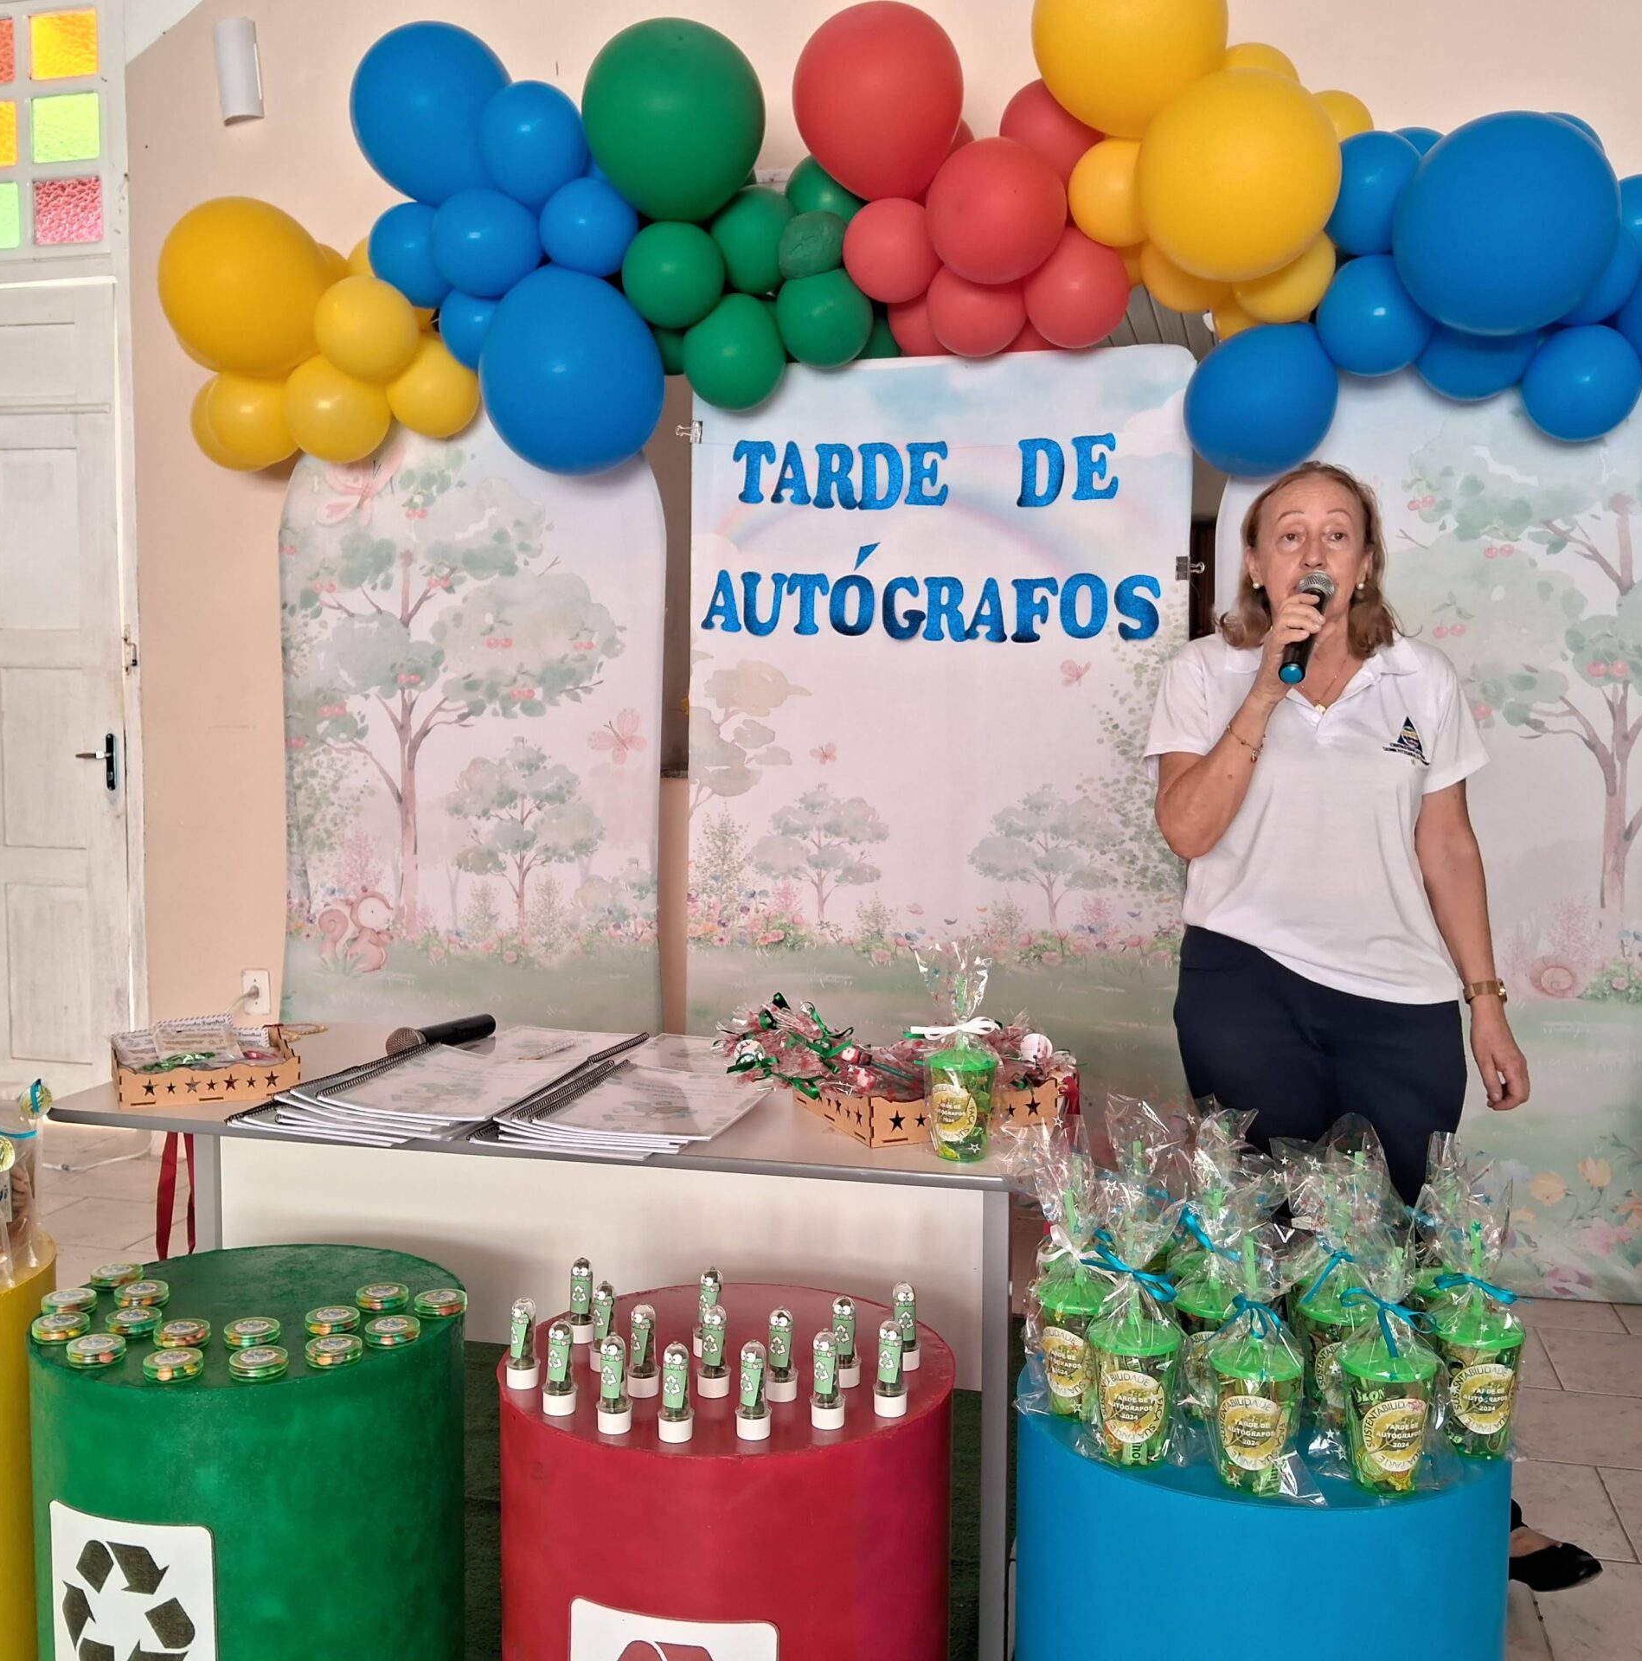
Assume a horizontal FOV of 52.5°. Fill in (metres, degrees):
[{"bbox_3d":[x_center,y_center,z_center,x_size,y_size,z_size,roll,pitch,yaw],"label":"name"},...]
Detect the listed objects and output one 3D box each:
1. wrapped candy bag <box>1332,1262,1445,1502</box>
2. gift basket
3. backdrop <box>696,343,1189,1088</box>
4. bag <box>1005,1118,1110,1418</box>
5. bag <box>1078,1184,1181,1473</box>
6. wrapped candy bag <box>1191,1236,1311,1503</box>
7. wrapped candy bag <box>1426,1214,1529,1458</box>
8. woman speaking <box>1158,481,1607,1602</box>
[{"bbox_3d":[0.461,0.432,1.346,0.090,0.188,0.085,1,4,12],"label":"wrapped candy bag"},{"bbox_3d":[0.103,0.272,2.014,0.275,0.144,0.260,-2,4,-25],"label":"gift basket"},{"bbox_3d":[0.252,-0.051,3.845,1.160,2.040,0.050,1,4,15],"label":"backdrop"},{"bbox_3d":[0.221,0.387,1.487,0.090,0.257,0.085,2,4,18],"label":"bag"},{"bbox_3d":[0.263,0.406,1.387,0.090,0.232,0.085,1,4,13],"label":"bag"},{"bbox_3d":[0.354,0.425,1.345,0.090,0.202,0.085,1,4,15],"label":"wrapped candy bag"},{"bbox_3d":[0.562,0.422,1.411,0.088,0.200,0.085,1,4,16],"label":"wrapped candy bag"},{"bbox_3d":[0.813,0.264,2.498,0.590,1.600,0.380,1,4,15],"label":"woman speaking"}]

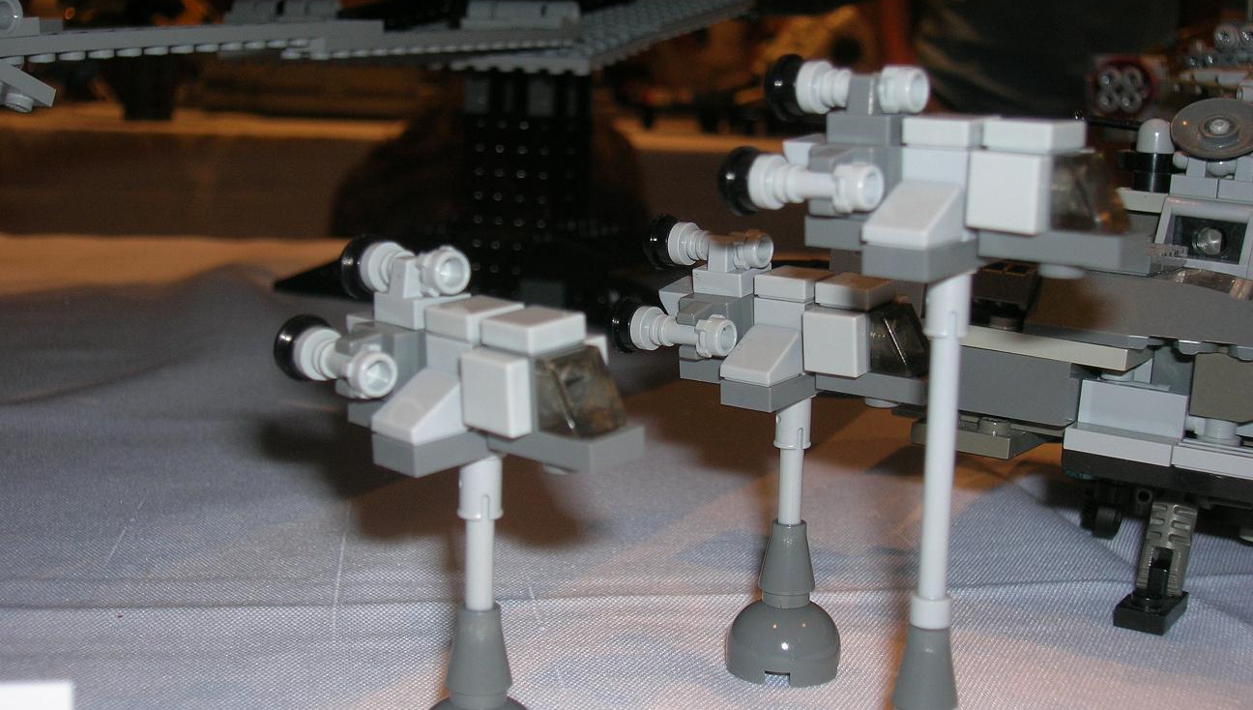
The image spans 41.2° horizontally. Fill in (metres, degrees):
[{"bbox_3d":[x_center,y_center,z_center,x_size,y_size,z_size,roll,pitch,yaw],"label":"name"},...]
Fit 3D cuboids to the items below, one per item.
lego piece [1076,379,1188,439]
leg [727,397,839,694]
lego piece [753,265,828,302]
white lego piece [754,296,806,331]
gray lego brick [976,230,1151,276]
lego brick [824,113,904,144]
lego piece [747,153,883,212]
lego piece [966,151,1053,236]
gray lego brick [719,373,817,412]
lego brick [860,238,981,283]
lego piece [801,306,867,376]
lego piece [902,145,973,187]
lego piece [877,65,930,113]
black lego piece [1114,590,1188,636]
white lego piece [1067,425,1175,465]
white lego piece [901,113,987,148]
[{"bbox_3d":[0.075,0.008,0.246,0.016,0.006,0.004,10,14,36],"label":"lego piece"},{"bbox_3d":[0.022,0.024,0.229,0.016,0.040,0.016,1,12,0],"label":"leg"},{"bbox_3d":[0.022,-0.009,0.222,0.008,0.003,0.008,9,17,38],"label":"lego piece"},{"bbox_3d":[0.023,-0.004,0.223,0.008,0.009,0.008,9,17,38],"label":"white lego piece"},{"bbox_3d":[0.046,-0.012,0.176,0.016,0.003,0.008,9,15,39],"label":"gray lego brick"},{"bbox_3d":[0.028,-0.026,0.188,0.008,0.003,0.008,9,15,39],"label":"lego brick"},{"bbox_3d":[0.021,-0.019,0.181,0.014,0.006,0.006,10,16,39],"label":"lego piece"},{"bbox_3d":[0.040,-0.017,0.174,0.008,0.008,0.003,9,15,40],"label":"lego piece"},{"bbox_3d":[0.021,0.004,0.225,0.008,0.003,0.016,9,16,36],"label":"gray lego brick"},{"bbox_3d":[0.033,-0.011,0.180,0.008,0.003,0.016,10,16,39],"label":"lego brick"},{"bbox_3d":[0.027,-0.002,0.217,0.008,0.008,0.003,9,16,36],"label":"lego piece"},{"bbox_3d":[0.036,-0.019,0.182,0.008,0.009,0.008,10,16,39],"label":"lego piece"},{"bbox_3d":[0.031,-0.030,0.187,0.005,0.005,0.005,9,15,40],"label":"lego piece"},{"bbox_3d":[0.085,0.041,0.269,0.008,0.003,0.015,7,10,31],"label":"black lego piece"},{"bbox_3d":[0.074,0.013,0.248,0.016,0.003,0.008,9,15,34],"label":"white lego piece"},{"bbox_3d":[0.036,-0.024,0.182,0.008,0.003,0.008,9,15,39],"label":"white lego piece"}]

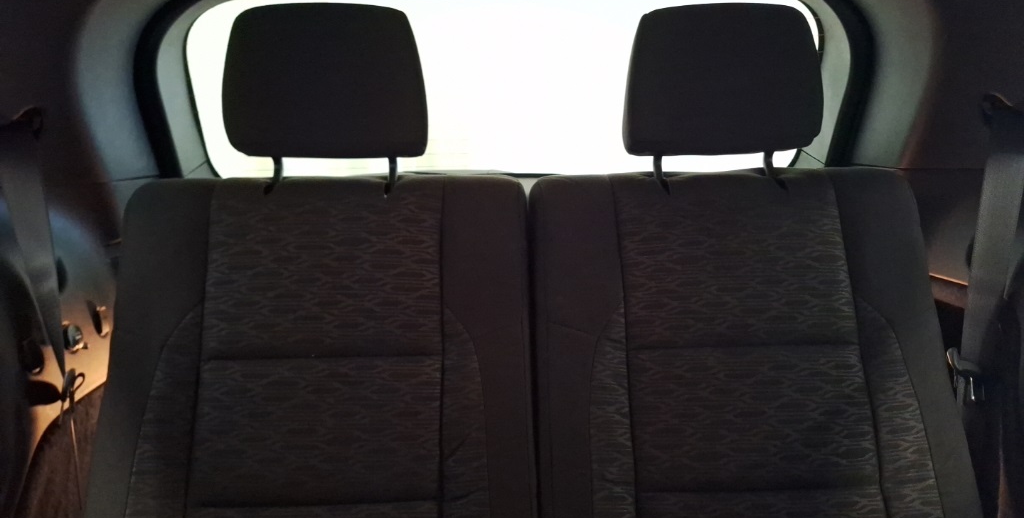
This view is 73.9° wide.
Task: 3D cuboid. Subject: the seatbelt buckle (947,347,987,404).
[{"bbox_3d":[0.573,0.148,0.860,0.020,0.065,0.054,-19,18,-8],"label":"seatbelt buckle"}]

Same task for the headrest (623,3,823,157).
[{"bbox_3d":[0.271,-0.229,0.885,0.245,0.188,0.110,-1,-4,-2],"label":"headrest"}]

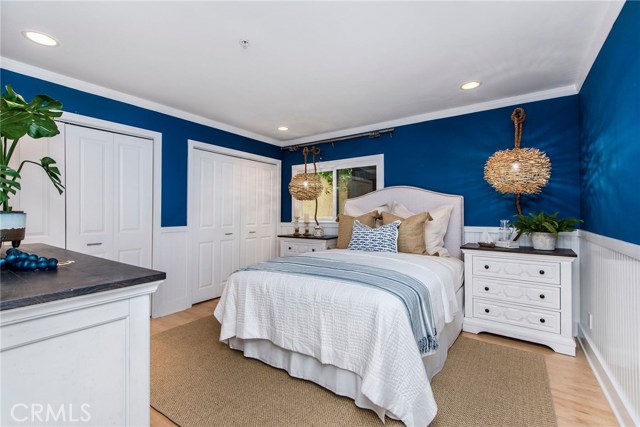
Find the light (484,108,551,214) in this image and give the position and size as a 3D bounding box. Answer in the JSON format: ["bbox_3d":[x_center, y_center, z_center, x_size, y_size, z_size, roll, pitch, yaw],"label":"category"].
[{"bbox_3d":[1.951,-0.527,2.822,0.540,1.070,0.540,0,0,35],"label":"light"}]

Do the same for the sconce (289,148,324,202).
[{"bbox_3d":[-0.205,-0.620,4.354,0.530,0.850,0.530,0,0,0],"label":"sconce"}]

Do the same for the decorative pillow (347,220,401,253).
[{"bbox_3d":[0.663,0.278,3.429,0.610,0.400,0.160,0,-24,35],"label":"decorative pillow"}]

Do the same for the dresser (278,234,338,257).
[{"bbox_3d":[-0.132,0.768,4.178,0.885,0.855,0.460,0,0,35],"label":"dresser"}]

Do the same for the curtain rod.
[{"bbox_3d":[0.167,-1.089,4.348,2.020,0.090,0.110,0,0,35],"label":"curtain rod"}]

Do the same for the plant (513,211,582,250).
[{"bbox_3d":[2.172,0.166,2.738,0.530,0.370,0.430,0,0,35],"label":"plant"}]

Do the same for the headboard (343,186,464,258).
[{"bbox_3d":[1.026,0.399,3.742,1.580,1.500,0.100,0,0,35],"label":"headboard"}]

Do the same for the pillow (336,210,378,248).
[{"bbox_3d":[0.510,0.228,3.723,0.540,0.500,0.170,0,-20,35],"label":"pillow"}]

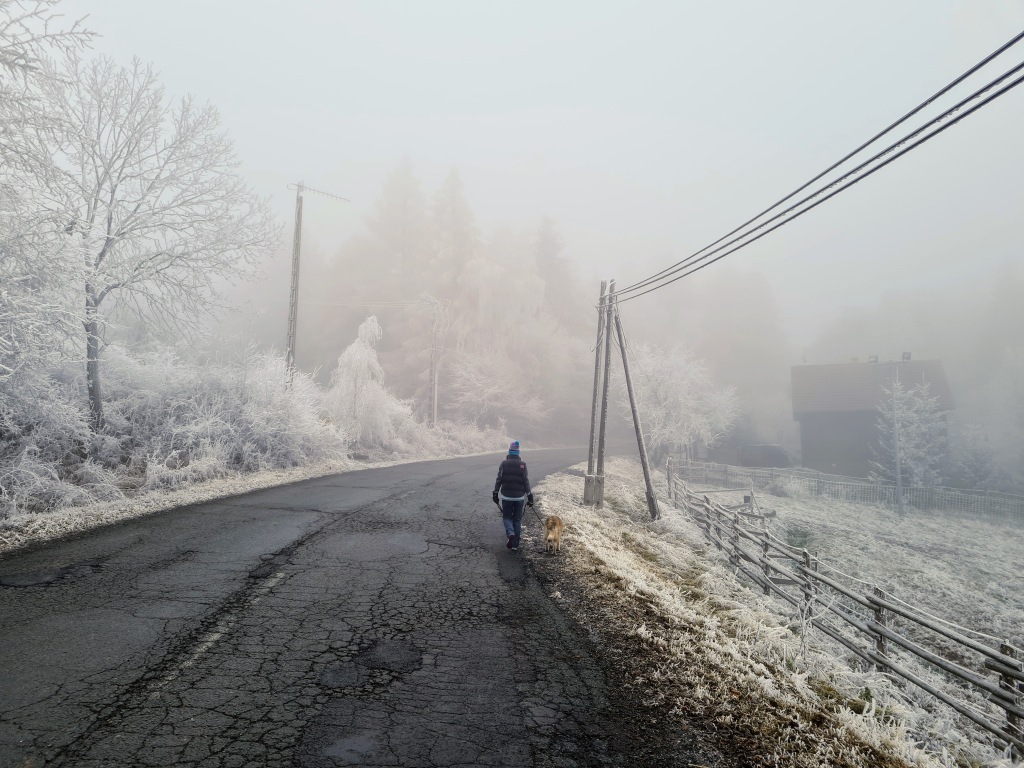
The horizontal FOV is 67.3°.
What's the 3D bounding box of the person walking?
[{"bbox_3d":[0.020,1.759,12.170,0.640,1.710,0.500,0,-5,0],"label":"person walking"}]

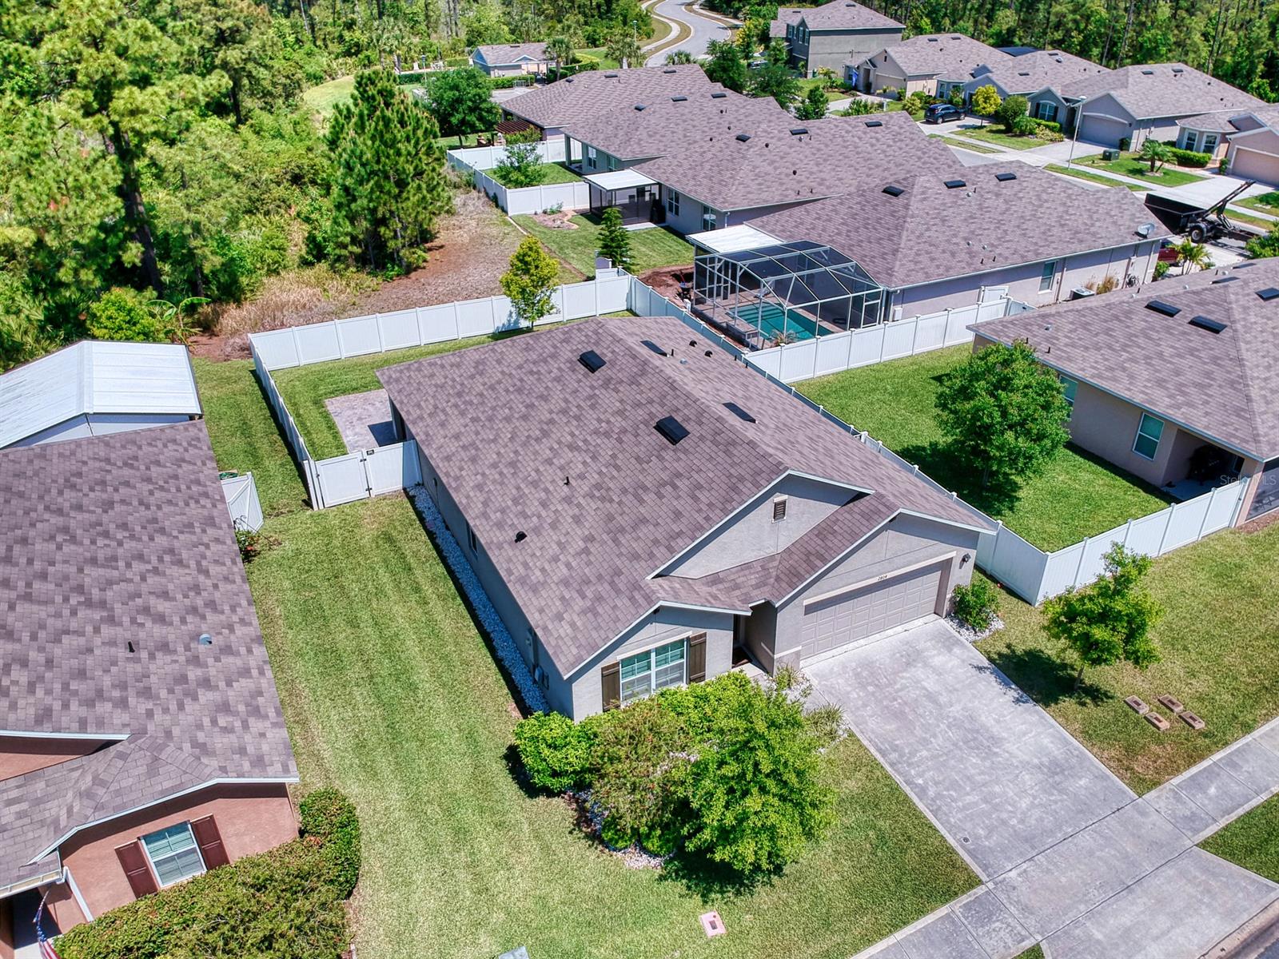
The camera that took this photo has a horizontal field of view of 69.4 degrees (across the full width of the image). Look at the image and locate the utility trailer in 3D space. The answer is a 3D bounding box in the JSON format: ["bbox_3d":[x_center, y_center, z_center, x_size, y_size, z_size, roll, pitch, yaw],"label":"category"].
[{"bbox_3d":[34.705,-17.579,58.479,2.400,4.200,7.900,-14,34,-22],"label":"utility trailer"}]

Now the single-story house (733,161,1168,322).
[{"bbox_3d":[17.719,-14.345,51.542,19.600,5.900,13.100,-14,34,-22],"label":"single-story house"}]

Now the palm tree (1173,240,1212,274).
[{"bbox_3d":[30.630,-12.132,51.071,2.300,2.400,2.300,-14,32,-22],"label":"palm tree"}]

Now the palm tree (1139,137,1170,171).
[{"bbox_3d":[41.612,-25.999,74.202,2.600,2.500,2.500,-14,34,-22],"label":"palm tree"}]

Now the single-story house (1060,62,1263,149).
[{"bbox_3d":[49.229,-37.021,89.305,19.400,5.900,13.300,-14,34,-22],"label":"single-story house"}]

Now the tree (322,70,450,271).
[{"bbox_3d":[-14.292,-17.629,52.646,7.200,10.700,7.000,-14,34,-22],"label":"tree"}]

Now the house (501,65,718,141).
[{"bbox_3d":[-2.365,-37.249,91.492,20.426,6.039,14.288,-14,32,-22],"label":"house"}]

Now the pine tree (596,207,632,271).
[{"bbox_3d":[-1.301,-13.483,52.538,2.400,3.950,2.400,-1,30,0],"label":"pine tree"}]

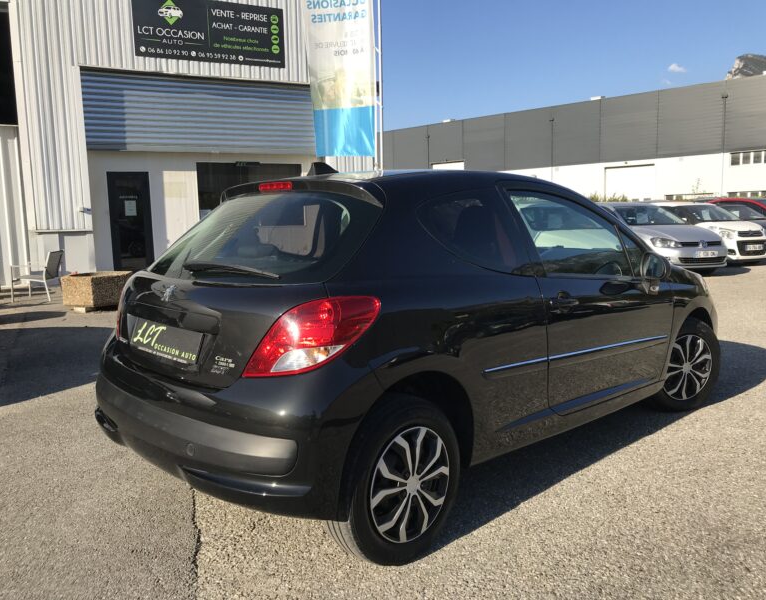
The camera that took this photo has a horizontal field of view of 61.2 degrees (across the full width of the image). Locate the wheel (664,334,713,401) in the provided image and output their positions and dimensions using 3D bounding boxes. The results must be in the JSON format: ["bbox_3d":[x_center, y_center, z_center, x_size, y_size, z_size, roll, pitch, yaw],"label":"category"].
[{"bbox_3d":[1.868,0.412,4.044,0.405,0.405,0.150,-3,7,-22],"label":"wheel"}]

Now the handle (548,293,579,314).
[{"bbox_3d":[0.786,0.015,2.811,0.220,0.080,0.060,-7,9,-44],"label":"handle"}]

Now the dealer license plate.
[{"bbox_3d":[-0.822,0.148,2.441,0.520,0.112,0.020,6,-7,45],"label":"dealer license plate"}]

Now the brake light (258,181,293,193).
[{"bbox_3d":[-0.448,-0.479,2.741,0.035,0.036,0.245,-7,9,-44],"label":"brake light"}]

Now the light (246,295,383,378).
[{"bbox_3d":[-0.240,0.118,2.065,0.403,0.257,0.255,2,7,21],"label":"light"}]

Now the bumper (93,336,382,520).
[{"bbox_3d":[-0.748,0.407,2.541,0.430,0.490,1.700,-7,9,-44],"label":"bumper"}]

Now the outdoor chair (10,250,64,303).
[{"bbox_3d":[-6.054,-0.423,11.332,0.660,0.860,0.570,-1,7,-4],"label":"outdoor chair"}]

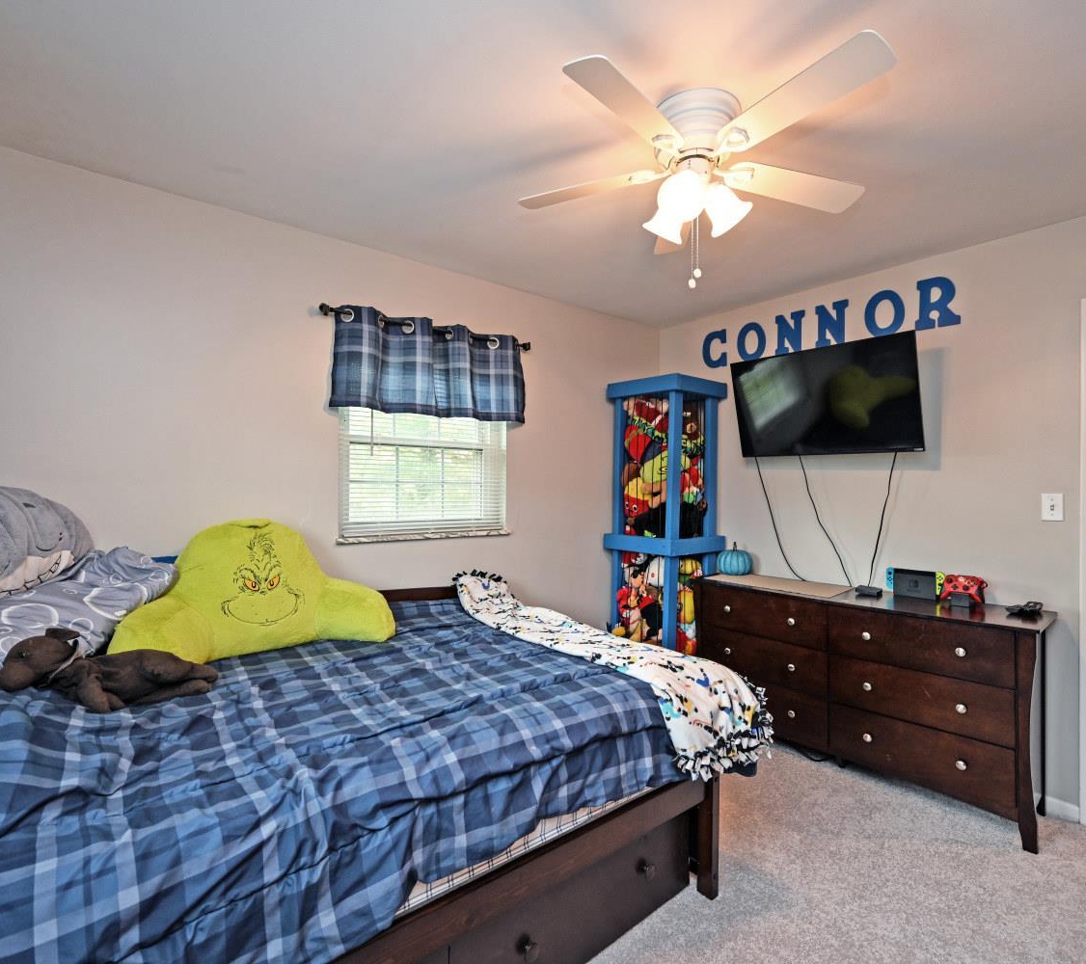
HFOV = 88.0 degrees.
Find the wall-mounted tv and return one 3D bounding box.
[{"bbox_3d":[1.400,-0.402,2.835,0.065,0.525,0.910,-17,10,-38],"label":"wall-mounted tv"}]

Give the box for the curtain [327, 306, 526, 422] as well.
[{"bbox_3d":[-0.518,-0.557,2.798,1.063,0.453,0.100,1,0,-38],"label":"curtain"}]

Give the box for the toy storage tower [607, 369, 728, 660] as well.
[{"bbox_3d":[0.778,0.383,3.487,0.497,1.974,0.497,1,0,-38],"label":"toy storage tower"}]

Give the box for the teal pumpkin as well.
[{"bbox_3d":[1.061,0.447,3.105,0.190,0.180,0.190,1,0,-38],"label":"teal pumpkin"}]

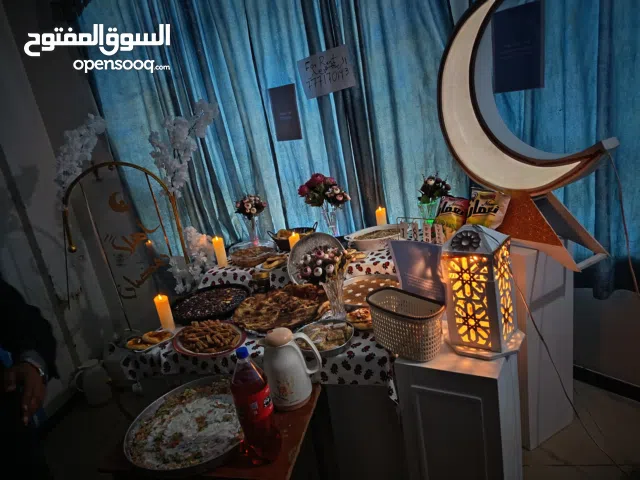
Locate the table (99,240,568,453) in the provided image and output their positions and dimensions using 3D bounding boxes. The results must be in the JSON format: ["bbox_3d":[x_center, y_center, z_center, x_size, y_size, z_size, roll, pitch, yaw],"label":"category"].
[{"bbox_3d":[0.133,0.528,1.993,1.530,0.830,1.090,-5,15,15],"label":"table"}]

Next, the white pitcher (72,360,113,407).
[{"bbox_3d":[-1.397,0.880,2.707,0.200,0.250,0.150,-18,17,-32],"label":"white pitcher"}]

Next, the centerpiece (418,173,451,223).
[{"bbox_3d":[0.599,-0.216,2.382,0.150,0.260,0.145,-6,15,10],"label":"centerpiece"}]

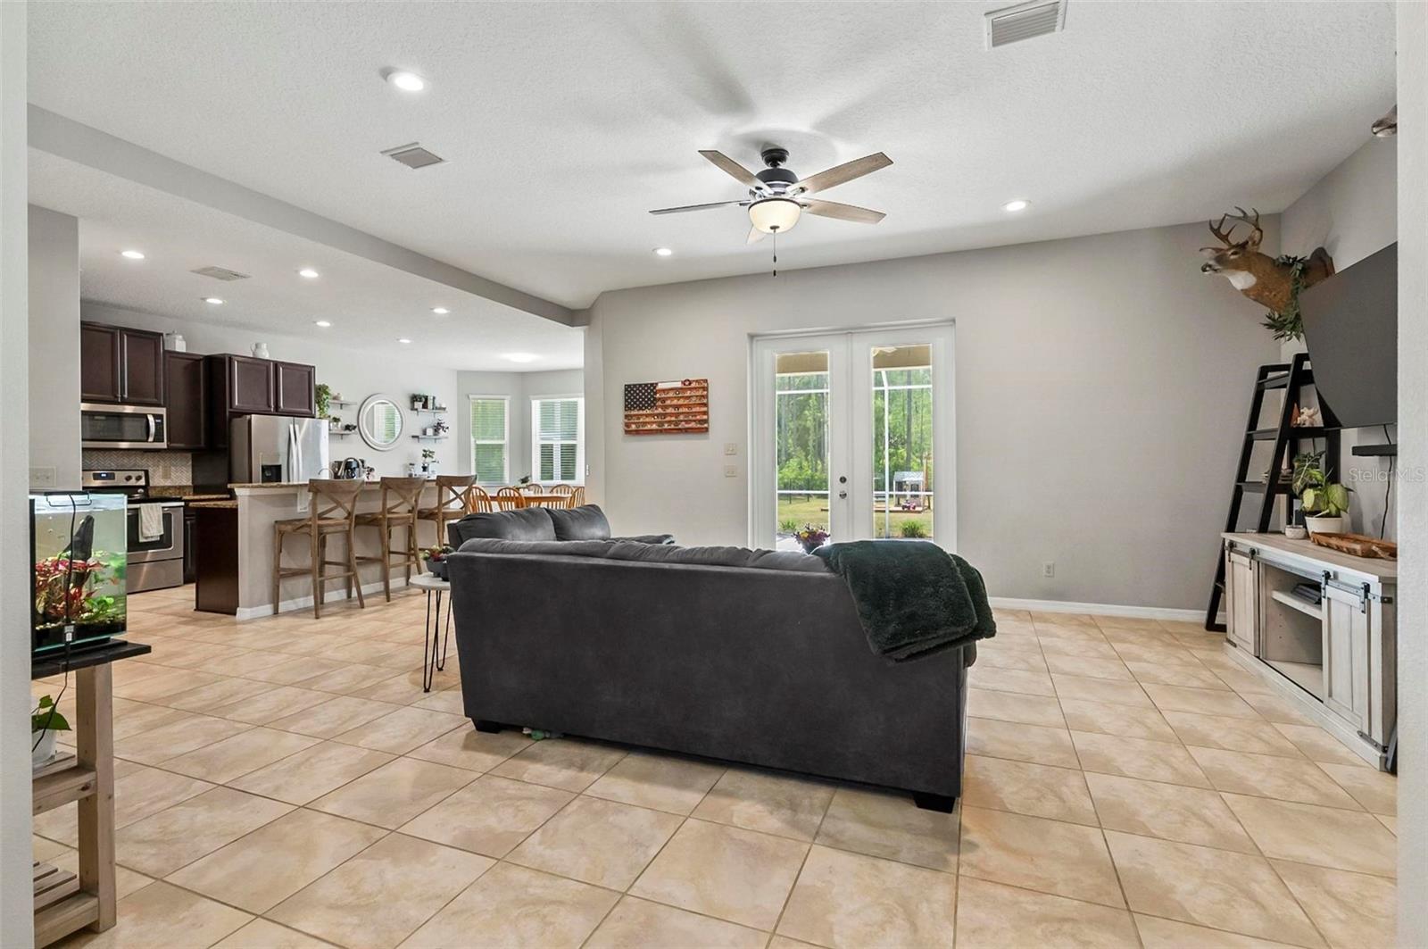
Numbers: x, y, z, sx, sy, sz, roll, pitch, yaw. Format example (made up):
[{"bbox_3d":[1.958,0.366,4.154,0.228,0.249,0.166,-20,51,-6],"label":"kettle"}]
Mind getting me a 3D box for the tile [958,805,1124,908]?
[{"bbox_3d":[0.957,1.128,1.891,0.418,0.010,0.415,0,0,22],"label":"tile"}]

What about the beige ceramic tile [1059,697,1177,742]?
[{"bbox_3d":[1.983,1.211,3.120,0.450,0.020,0.456,0,0,23],"label":"beige ceramic tile"}]

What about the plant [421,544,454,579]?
[{"bbox_3d":[-1.546,0.479,3.546,0.190,0.195,0.190,0,0,22],"label":"plant"}]

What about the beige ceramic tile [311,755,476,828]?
[{"bbox_3d":[-1.156,1.162,2.330,0.420,0.010,0.420,0,0,22],"label":"beige ceramic tile"}]

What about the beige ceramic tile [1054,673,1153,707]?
[{"bbox_3d":[2.012,1.126,3.314,0.420,0.010,0.420,0,0,22],"label":"beige ceramic tile"}]

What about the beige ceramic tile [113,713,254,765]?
[{"bbox_3d":[-2.321,1.149,2.757,0.418,0.010,0.415,0,0,22],"label":"beige ceramic tile"}]

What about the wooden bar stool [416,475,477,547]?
[{"bbox_3d":[-2.905,0.625,6.842,0.500,1.160,0.520,0,0,22],"label":"wooden bar stool"}]

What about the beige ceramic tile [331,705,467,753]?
[{"bbox_3d":[-1.436,1.185,2.944,0.430,0.010,0.430,0,0,22],"label":"beige ceramic tile"}]

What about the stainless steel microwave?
[{"bbox_3d":[-6.442,-0.507,6.812,0.400,0.433,0.760,0,0,22],"label":"stainless steel microwave"}]

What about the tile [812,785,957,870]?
[{"bbox_3d":[0.618,1.214,2.201,0.448,0.020,0.448,0,0,23],"label":"tile"}]

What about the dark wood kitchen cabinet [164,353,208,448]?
[{"bbox_3d":[-5.851,-0.782,6.910,0.330,1.045,0.375,0,0,22],"label":"dark wood kitchen cabinet"}]

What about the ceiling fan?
[{"bbox_3d":[0.347,-1.681,3.801,1.480,0.498,1.460,0,0,0],"label":"ceiling fan"}]

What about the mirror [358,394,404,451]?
[{"bbox_3d":[-5.301,-0.826,10.112,0.040,0.881,0.881,0,0,22],"label":"mirror"}]

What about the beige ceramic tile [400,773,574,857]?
[{"bbox_3d":[-0.758,1.158,2.169,0.420,0.010,0.420,0,0,22],"label":"beige ceramic tile"}]

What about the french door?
[{"bbox_3d":[1.216,-0.097,5.744,1.850,2.430,0.120,0,0,22],"label":"french door"}]

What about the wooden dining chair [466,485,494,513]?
[{"bbox_3d":[-3.055,0.638,8.571,0.450,0.950,0.500,0,0,22],"label":"wooden dining chair"}]

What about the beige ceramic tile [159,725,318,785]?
[{"bbox_3d":[-1.928,1.146,2.603,0.418,0.010,0.415,0,0,22],"label":"beige ceramic tile"}]

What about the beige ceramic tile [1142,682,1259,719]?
[{"bbox_3d":[2.358,1.109,3.094,0.418,0.010,0.415,0,0,22],"label":"beige ceramic tile"}]

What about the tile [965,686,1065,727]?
[{"bbox_3d":[1.456,1.132,3.098,0.420,0.010,0.420,0,0,22],"label":"tile"}]

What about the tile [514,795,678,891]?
[{"bbox_3d":[-0.364,1.155,2.010,0.420,0.010,0.420,0,0,22],"label":"tile"}]

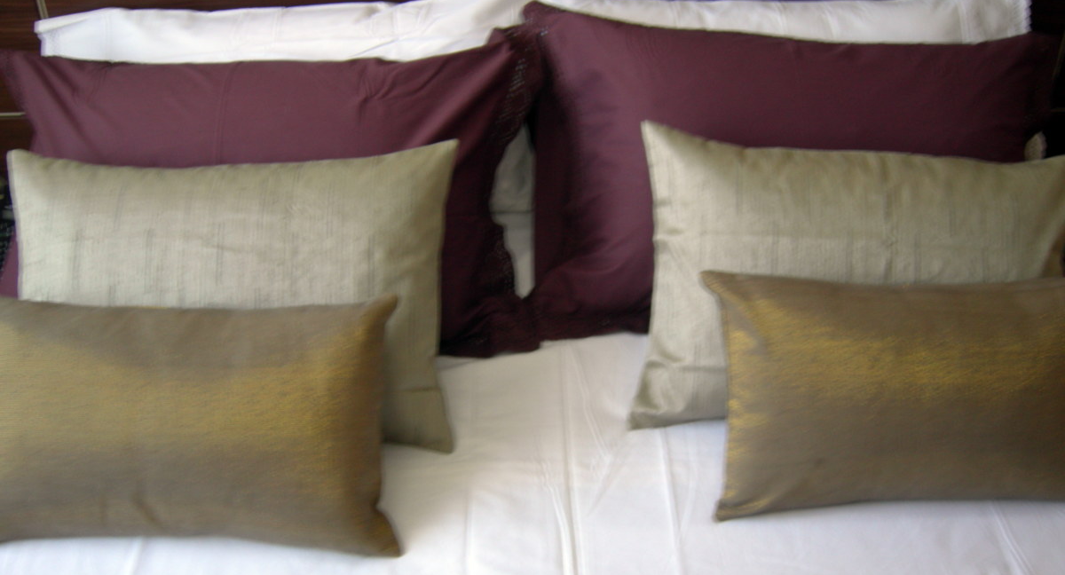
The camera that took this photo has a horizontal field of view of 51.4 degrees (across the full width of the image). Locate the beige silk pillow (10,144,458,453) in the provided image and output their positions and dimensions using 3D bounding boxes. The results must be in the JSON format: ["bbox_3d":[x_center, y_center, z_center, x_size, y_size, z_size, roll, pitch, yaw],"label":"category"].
[{"bbox_3d":[-0.377,0.018,1.414,0.565,0.395,0.130,0,12,0],"label":"beige silk pillow"}]

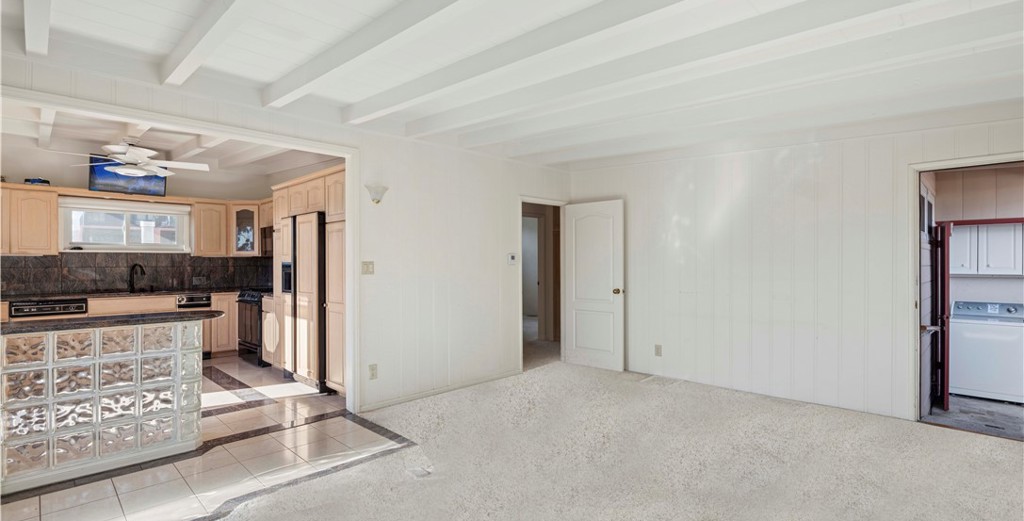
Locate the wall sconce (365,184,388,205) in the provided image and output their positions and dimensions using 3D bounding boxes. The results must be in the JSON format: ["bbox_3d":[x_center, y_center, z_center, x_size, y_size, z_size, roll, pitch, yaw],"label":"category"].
[{"bbox_3d":[-1.193,-0.581,4.005,0.130,0.175,0.200,0,0,44],"label":"wall sconce"}]

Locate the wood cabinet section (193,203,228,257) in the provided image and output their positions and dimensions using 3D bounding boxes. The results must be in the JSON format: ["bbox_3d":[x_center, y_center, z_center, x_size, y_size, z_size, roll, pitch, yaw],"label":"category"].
[{"bbox_3d":[-4.231,-0.429,6.351,0.320,0.763,0.390,0,0,43],"label":"wood cabinet section"}]

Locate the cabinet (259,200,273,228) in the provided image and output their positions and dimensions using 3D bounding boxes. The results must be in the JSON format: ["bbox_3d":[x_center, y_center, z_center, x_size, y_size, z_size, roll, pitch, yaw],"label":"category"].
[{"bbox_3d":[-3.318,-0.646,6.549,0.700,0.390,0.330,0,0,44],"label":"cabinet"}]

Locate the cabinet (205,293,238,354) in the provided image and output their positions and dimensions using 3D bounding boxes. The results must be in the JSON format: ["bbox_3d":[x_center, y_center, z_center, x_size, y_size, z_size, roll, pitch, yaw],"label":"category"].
[{"bbox_3d":[-4.171,0.880,6.469,0.580,0.820,0.380,0,0,44],"label":"cabinet"}]

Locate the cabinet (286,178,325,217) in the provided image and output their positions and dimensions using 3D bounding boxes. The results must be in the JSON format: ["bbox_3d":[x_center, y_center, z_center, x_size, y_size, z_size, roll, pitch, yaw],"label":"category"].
[{"bbox_3d":[-1.987,-0.666,5.049,1.000,0.390,0.600,0,0,44],"label":"cabinet"}]

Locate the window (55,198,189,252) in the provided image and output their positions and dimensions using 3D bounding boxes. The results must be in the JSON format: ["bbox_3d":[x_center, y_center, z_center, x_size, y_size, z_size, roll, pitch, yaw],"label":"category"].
[{"bbox_3d":[-5.031,-0.435,5.989,0.120,0.680,1.320,0,0,44],"label":"window"}]

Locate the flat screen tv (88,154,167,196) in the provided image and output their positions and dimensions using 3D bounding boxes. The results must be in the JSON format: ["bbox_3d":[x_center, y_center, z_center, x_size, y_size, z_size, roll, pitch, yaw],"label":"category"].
[{"bbox_3d":[-4.766,-1.045,5.676,0.070,0.430,0.735,15,10,43],"label":"flat screen tv"}]

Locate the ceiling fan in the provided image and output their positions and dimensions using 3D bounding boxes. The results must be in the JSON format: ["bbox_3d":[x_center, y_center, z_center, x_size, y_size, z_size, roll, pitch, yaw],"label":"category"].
[{"bbox_3d":[-3.876,-1.036,4.620,1.300,0.390,1.300,0,0,44],"label":"ceiling fan"}]

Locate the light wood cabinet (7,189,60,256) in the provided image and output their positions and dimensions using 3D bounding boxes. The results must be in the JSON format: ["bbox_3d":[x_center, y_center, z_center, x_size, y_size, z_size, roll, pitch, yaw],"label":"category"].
[{"bbox_3d":[-5.555,-0.436,5.291,0.320,0.760,0.390,0,0,44],"label":"light wood cabinet"}]

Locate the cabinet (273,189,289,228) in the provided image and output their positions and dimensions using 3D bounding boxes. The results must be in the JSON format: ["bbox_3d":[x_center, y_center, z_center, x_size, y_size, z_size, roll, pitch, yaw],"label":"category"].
[{"bbox_3d":[-2.511,-0.639,5.557,0.450,0.440,0.600,0,0,44],"label":"cabinet"}]

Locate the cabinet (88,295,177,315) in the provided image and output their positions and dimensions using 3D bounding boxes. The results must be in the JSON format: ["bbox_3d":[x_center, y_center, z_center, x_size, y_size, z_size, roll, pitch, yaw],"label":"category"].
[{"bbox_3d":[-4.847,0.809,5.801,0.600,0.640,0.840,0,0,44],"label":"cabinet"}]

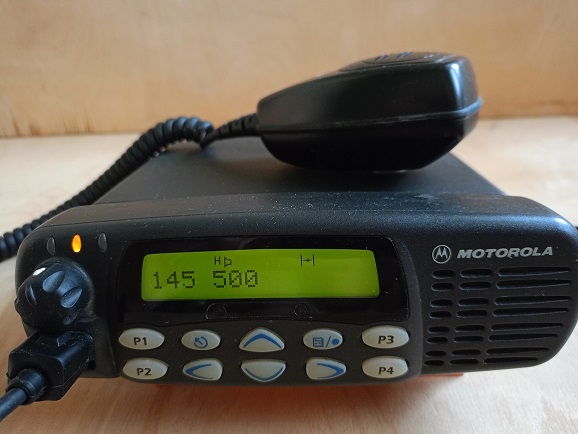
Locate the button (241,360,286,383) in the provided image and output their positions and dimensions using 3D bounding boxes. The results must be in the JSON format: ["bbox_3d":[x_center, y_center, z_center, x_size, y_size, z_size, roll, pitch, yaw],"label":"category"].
[{"bbox_3d":[-0.008,0.051,0.153,0.015,0.007,0.003,-1,20,2],"label":"button"}]

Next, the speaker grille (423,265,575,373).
[{"bbox_3d":[0.065,0.032,0.148,0.042,0.034,0.006,-2,20,-1],"label":"speaker grille"}]

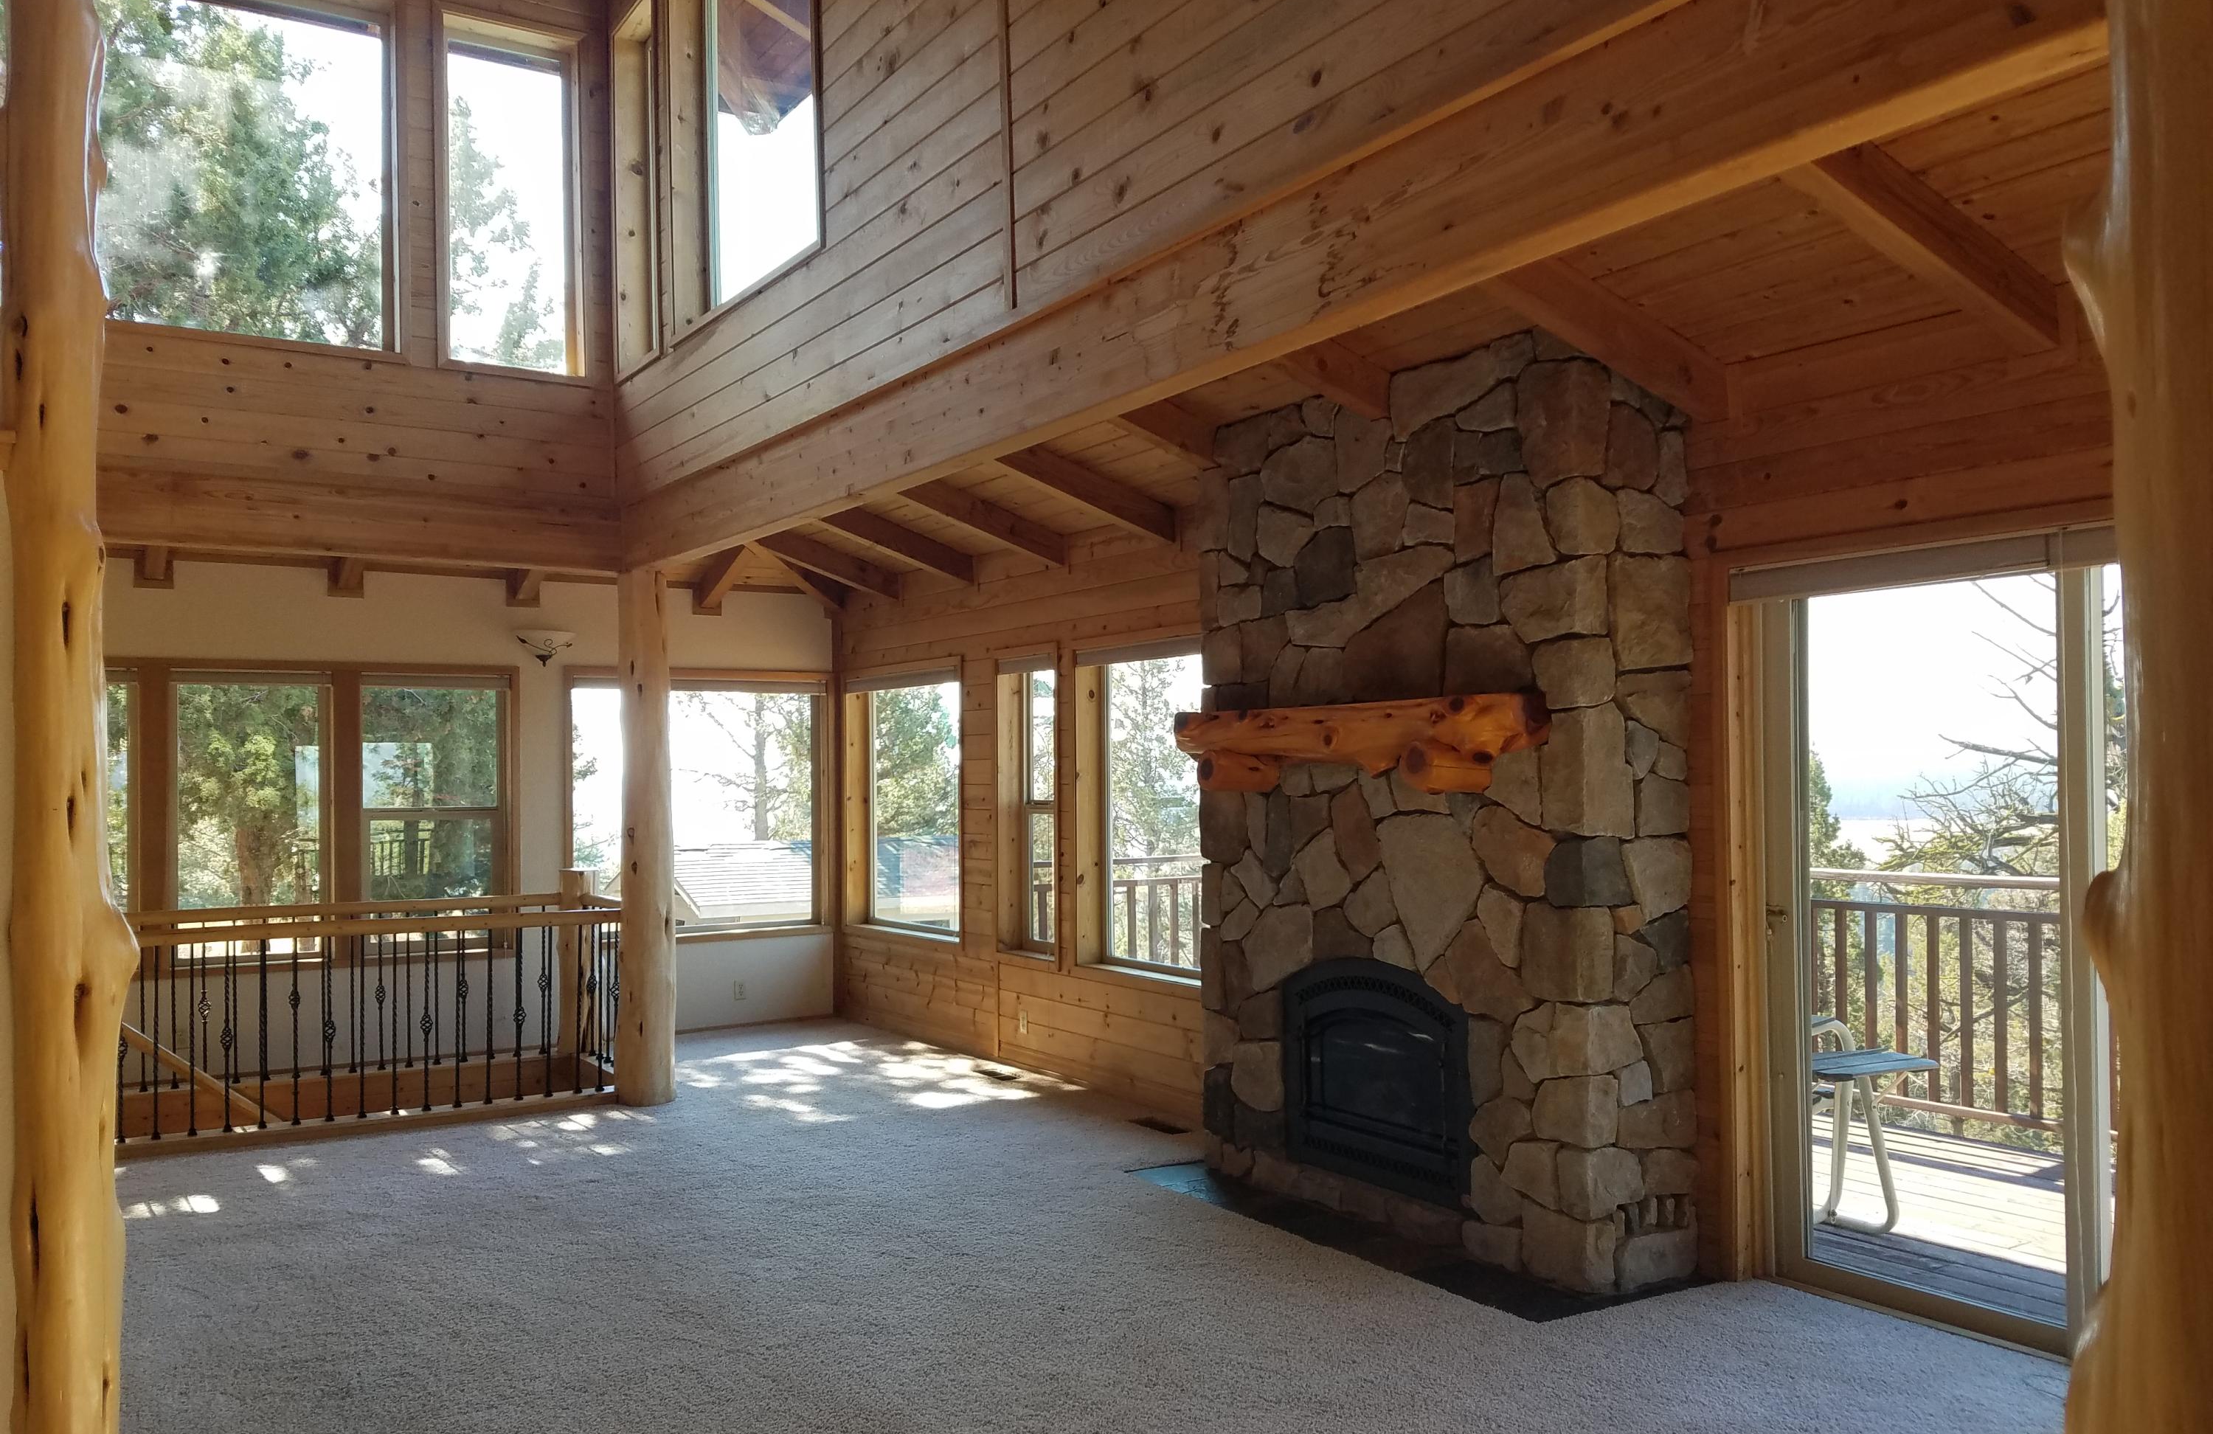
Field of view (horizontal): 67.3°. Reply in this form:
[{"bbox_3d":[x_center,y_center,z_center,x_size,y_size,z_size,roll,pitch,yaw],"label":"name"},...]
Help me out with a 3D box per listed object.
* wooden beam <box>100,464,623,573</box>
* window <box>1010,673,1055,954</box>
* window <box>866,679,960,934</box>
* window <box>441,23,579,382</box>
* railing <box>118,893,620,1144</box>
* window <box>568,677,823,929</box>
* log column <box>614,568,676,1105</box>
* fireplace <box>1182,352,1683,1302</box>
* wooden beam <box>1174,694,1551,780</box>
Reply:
[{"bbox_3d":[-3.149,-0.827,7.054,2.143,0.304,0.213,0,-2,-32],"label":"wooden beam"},{"bbox_3d":[-0.332,0.439,8.347,0.120,1.452,0.562,0,-2,-32],"label":"window"},{"bbox_3d":[-1.115,0.482,9.586,0.120,1.490,1.459,0,-2,-32],"label":"window"},{"bbox_3d":[-2.655,-2.280,7.402,0.555,1.497,0.120,0,-2,-32],"label":"window"},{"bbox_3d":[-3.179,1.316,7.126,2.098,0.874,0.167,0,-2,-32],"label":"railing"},{"bbox_3d":[-2.426,0.532,9.961,1.528,1.520,0.120,0,-2,-32],"label":"window"},{"bbox_3d":[-2.168,0.551,7.695,0.274,2.440,0.274,0,-2,-32],"label":"log column"},{"bbox_3d":[1.032,0.275,5.635,0.410,2.789,1.961,0,-2,-32],"label":"fireplace"},{"bbox_3d":[0.776,0.083,5.444,0.258,0.228,1.566,0,-2,-32],"label":"wooden beam"}]

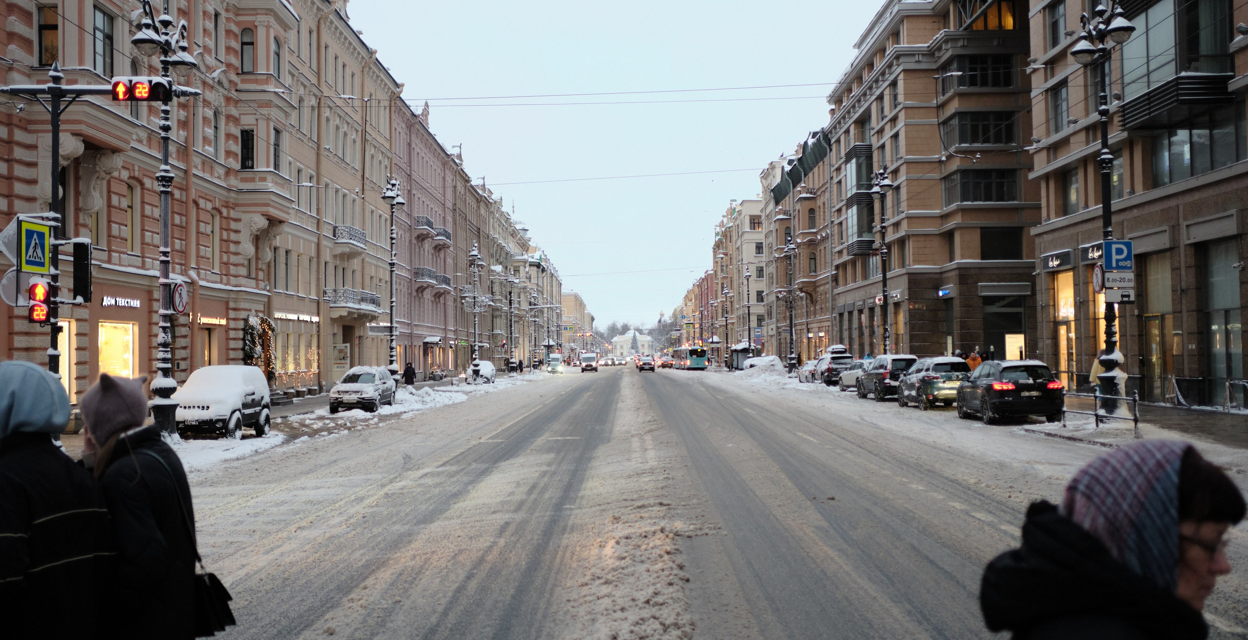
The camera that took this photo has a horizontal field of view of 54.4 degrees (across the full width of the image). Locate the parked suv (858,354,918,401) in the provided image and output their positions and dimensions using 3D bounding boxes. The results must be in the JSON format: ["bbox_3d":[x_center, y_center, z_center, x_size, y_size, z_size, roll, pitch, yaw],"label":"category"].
[{"bbox_3d":[11.048,2.413,50.056,1.860,1.770,4.650,-1,-2,-2],"label":"parked suv"}]

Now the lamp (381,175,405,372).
[{"bbox_3d":[-10.198,-1.349,53.846,0.800,10.100,2.600,-1,-2,0],"label":"lamp"}]

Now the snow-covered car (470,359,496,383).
[{"bbox_3d":[-10.737,3.859,90.028,1.780,1.600,4.300,-1,-2,0],"label":"snow-covered car"}]

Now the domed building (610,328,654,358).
[{"bbox_3d":[4.524,12.373,628.996,21.800,17.200,18.000,-1,-2,0],"label":"domed building"}]

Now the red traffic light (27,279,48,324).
[{"bbox_3d":[-10.355,-0.328,21.500,0.350,0.740,0.280,0,-2,-11],"label":"red traffic light"}]

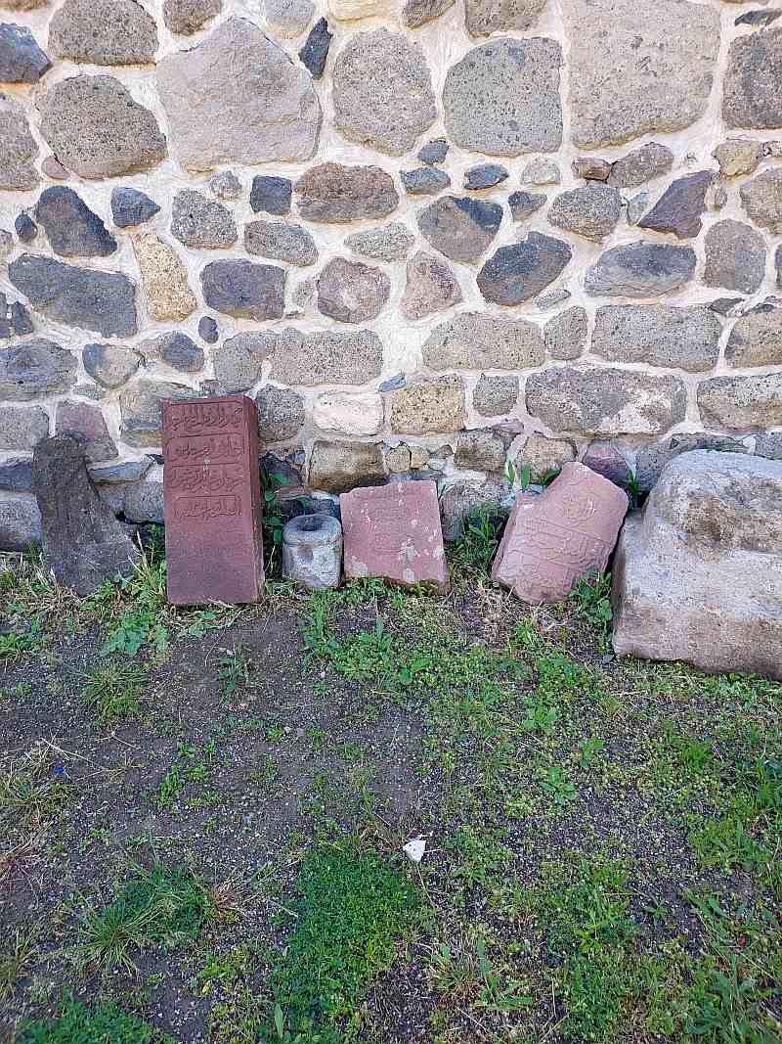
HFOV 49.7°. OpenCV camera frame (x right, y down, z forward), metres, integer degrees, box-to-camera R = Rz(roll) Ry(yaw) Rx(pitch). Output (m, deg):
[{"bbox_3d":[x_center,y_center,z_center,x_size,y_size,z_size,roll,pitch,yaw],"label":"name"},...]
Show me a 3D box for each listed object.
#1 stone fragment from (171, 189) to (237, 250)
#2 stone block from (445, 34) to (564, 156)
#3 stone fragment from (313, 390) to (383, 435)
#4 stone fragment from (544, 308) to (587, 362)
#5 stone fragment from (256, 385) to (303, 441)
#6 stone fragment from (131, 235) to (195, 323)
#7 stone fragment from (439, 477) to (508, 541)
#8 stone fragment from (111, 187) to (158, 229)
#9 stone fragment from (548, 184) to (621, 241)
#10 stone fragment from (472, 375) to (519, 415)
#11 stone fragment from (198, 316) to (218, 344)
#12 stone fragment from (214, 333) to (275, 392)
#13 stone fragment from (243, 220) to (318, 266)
[{"bbox_3d":[-0.687,-1.138,3.169,0.226,0.191,0.150,2,22,6],"label":"stone fragment"},{"bbox_3d":[0.443,-1.693,3.381,0.449,0.406,0.213,0,20,4],"label":"stone block"},{"bbox_3d":[-0.177,-0.486,3.635,0.292,0.185,0.180,0,20,2],"label":"stone fragment"},{"bbox_3d":[0.671,-0.738,3.272,0.153,0.196,0.095,-1,21,2],"label":"stone fragment"},{"bbox_3d":[-0.450,-0.438,3.421,0.177,0.206,0.140,2,22,6],"label":"stone fragment"},{"bbox_3d":[-0.830,-0.881,3.066,0.220,0.295,0.132,0,21,3],"label":"stone fragment"},{"bbox_3d":[0.342,-0.077,3.481,0.269,0.236,0.160,2,22,6],"label":"stone fragment"},{"bbox_3d":[-0.902,-1.103,2.966,0.168,0.124,0.074,0,21,3],"label":"stone fragment"},{"bbox_3d":[0.752,-1.222,3.343,0.277,0.206,0.190,0,20,2],"label":"stone fragment"},{"bbox_3d":[0.440,-0.551,3.576,0.183,0.170,0.150,0,20,2],"label":"stone fragment"},{"bbox_3d":[-0.711,-0.750,3.292,0.065,0.101,0.044,-1,21,2],"label":"stone fragment"},{"bbox_3d":[-0.551,-0.597,3.161,0.219,0.210,0.126,0,21,3],"label":"stone fragment"},{"bbox_3d":[-0.460,-1.179,3.578,0.299,0.172,0.113,0,20,4],"label":"stone fragment"}]

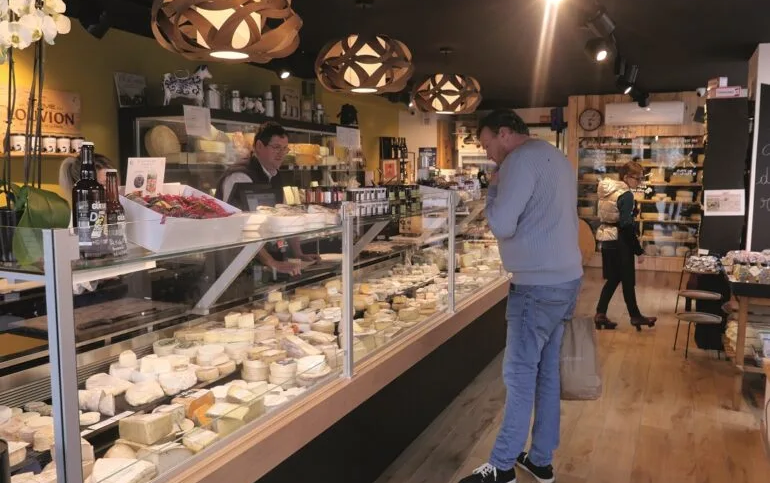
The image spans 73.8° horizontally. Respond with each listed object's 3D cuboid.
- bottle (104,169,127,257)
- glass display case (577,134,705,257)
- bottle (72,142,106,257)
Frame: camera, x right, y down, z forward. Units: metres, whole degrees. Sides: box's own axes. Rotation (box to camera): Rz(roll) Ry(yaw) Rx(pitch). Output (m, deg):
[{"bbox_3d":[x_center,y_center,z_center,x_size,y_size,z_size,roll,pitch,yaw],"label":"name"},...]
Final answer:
[{"bbox_3d":[-0.726,-0.075,1.380,0.061,0.232,0.061,2,7,21],"label":"bottle"},{"bbox_3d":[3.709,-0.682,7.450,1.600,1.740,0.550,3,7,26],"label":"glass display case"},{"bbox_3d":[-0.782,-0.110,1.360,0.084,0.302,0.084,2,7,21],"label":"bottle"}]

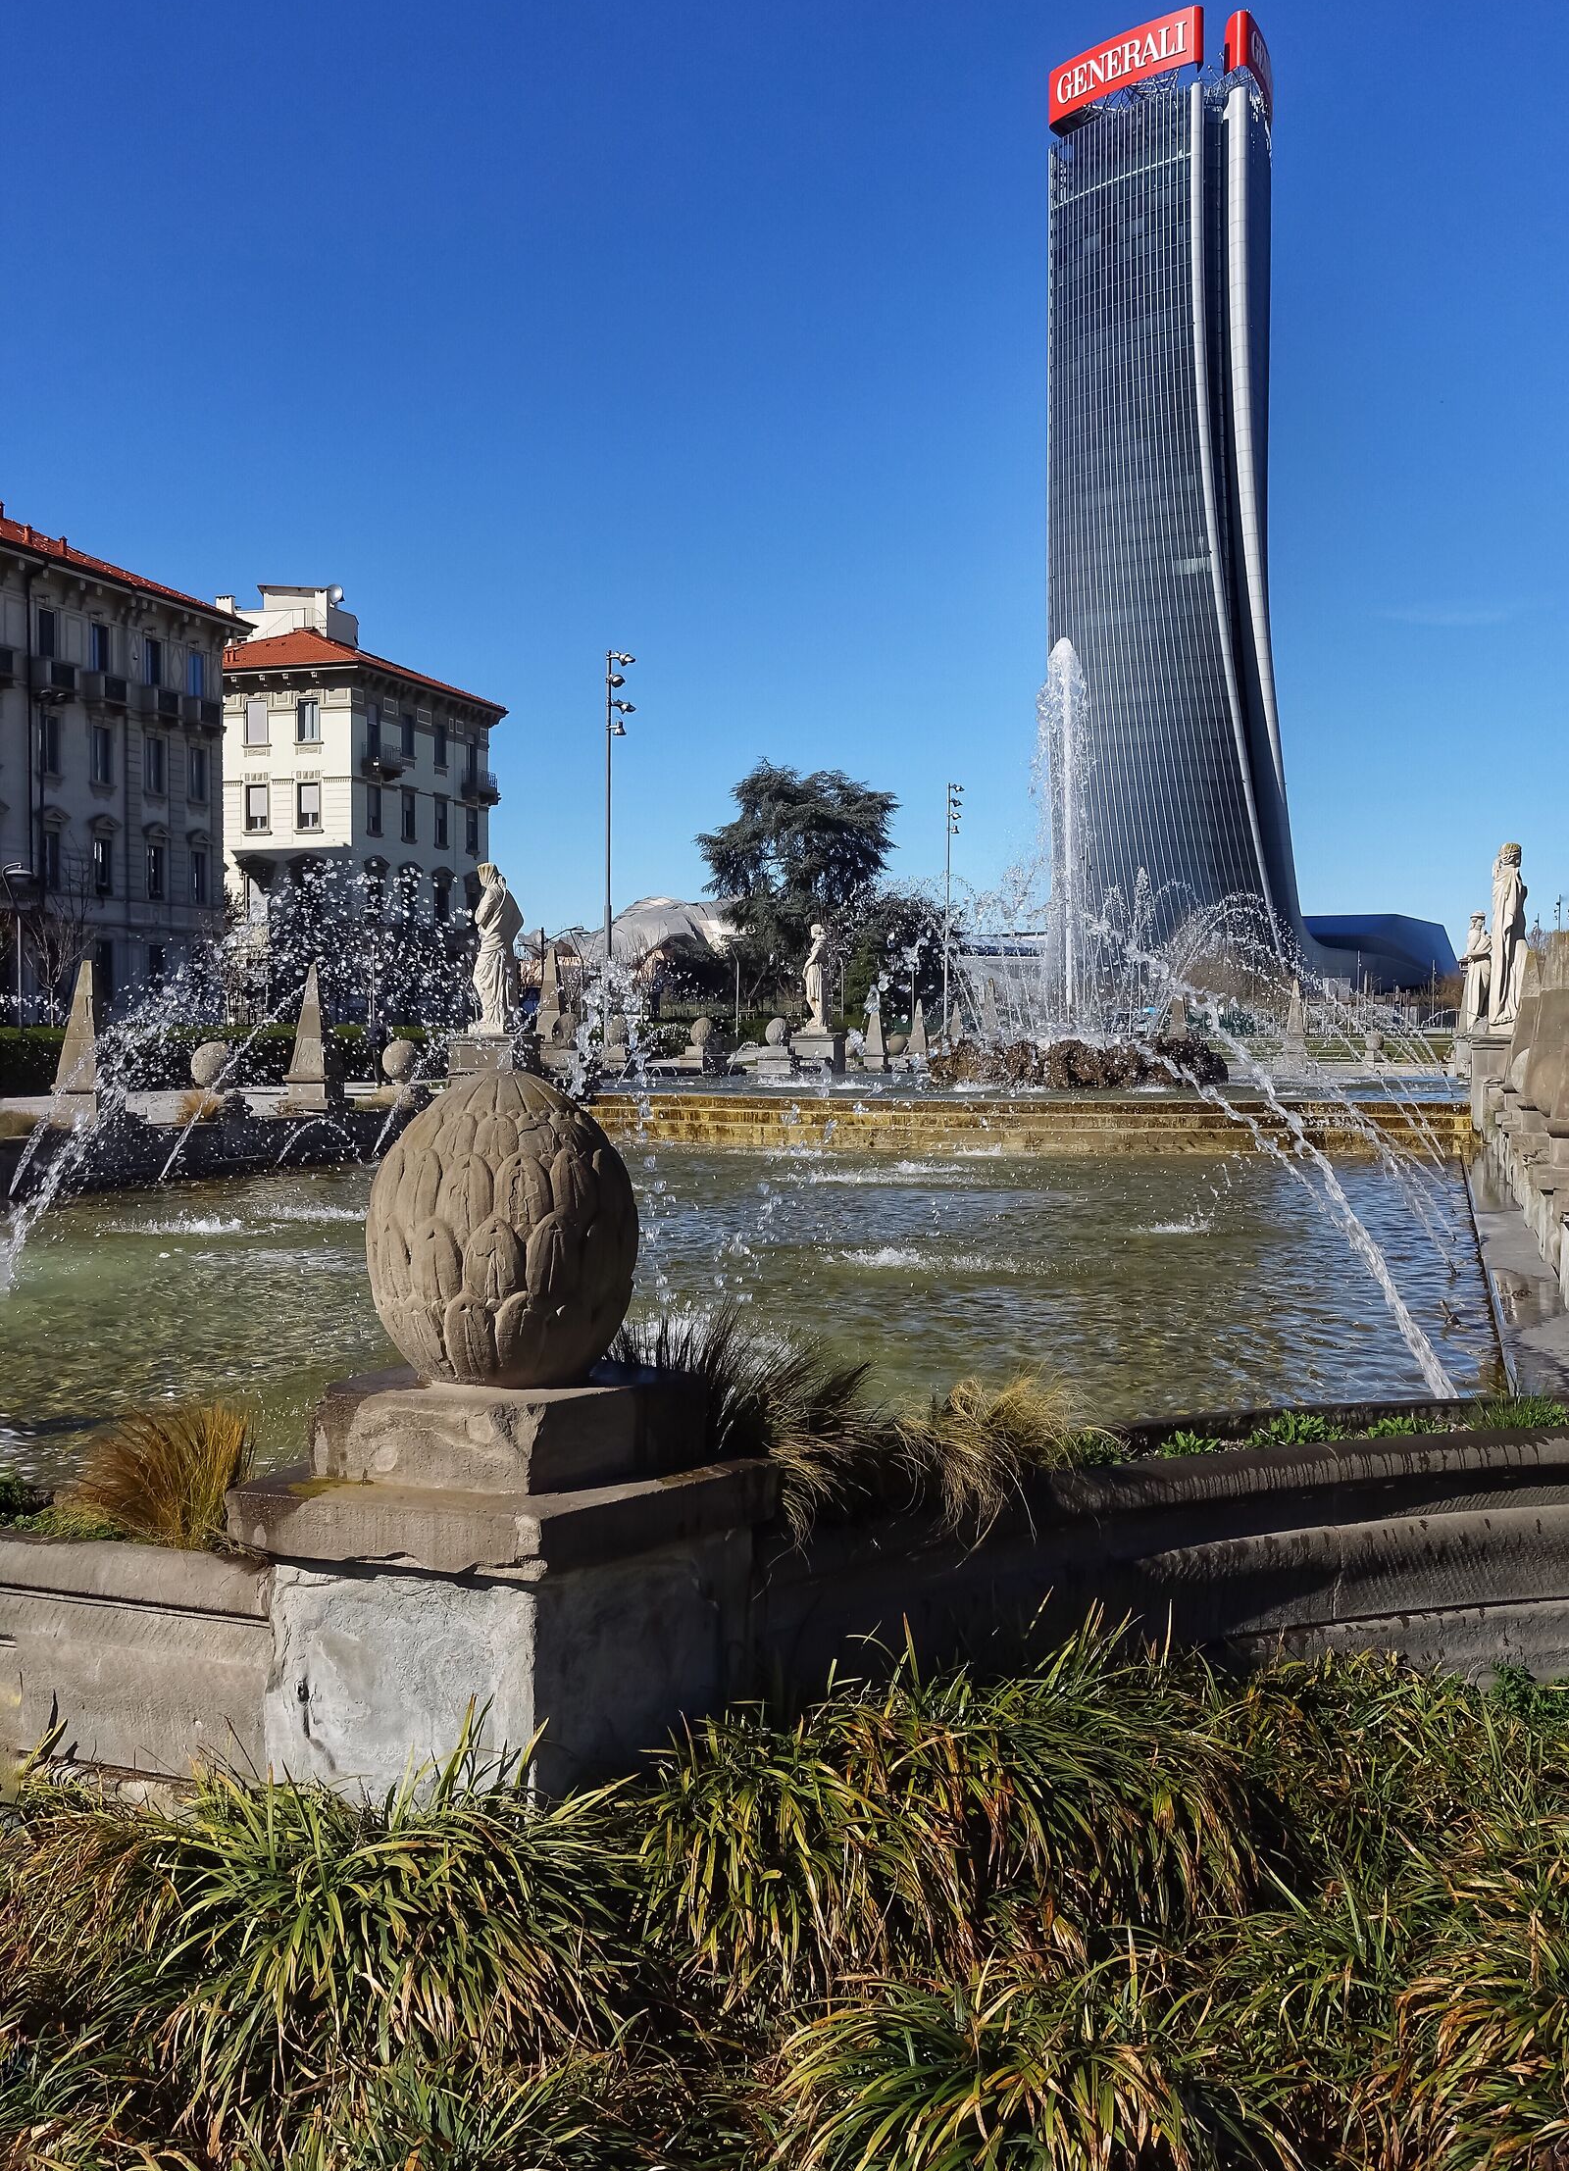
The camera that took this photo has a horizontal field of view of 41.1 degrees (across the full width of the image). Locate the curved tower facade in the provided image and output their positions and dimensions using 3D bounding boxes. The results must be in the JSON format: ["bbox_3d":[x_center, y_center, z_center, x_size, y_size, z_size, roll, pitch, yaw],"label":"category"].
[{"bbox_3d":[76.300,-107.383,408.808,46.000,192.000,42.000,1,2,30],"label":"curved tower facade"}]

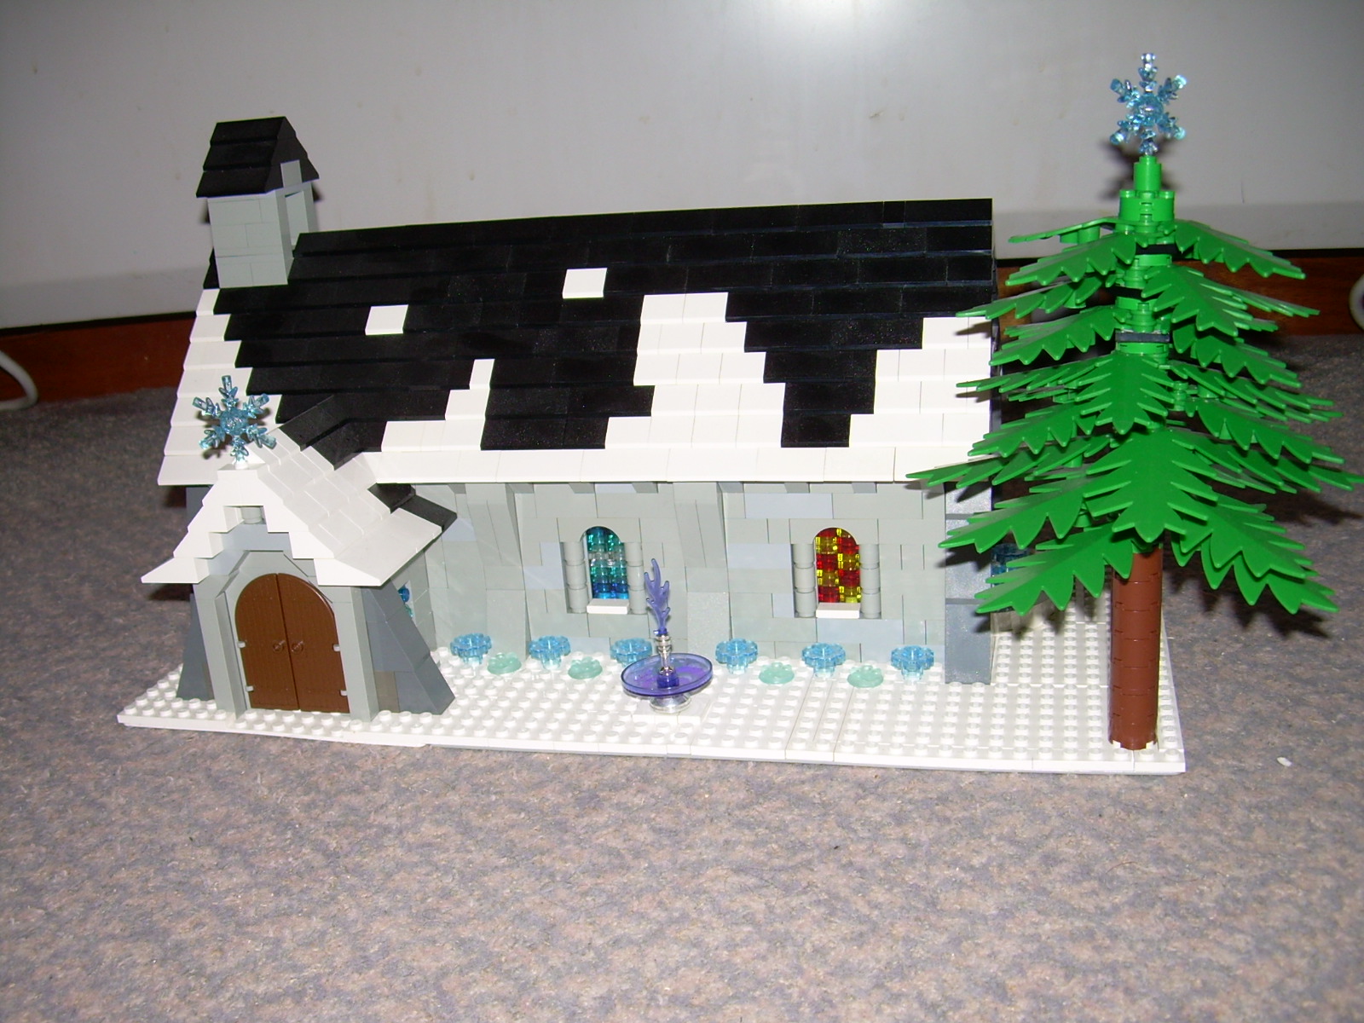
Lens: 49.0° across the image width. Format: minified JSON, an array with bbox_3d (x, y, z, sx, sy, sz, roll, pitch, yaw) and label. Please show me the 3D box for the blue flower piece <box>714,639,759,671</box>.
[{"bbox_3d":[0.020,0.054,0.548,0.016,0.010,0.016,0,19,14],"label":"blue flower piece"}]

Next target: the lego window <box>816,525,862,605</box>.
[{"bbox_3d":[0.058,0.018,0.550,0.016,0.030,0.007,0,19,14],"label":"lego window"}]

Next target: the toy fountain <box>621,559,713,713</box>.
[{"bbox_3d":[-0.005,0.042,0.515,0.033,0.054,0.033,0,19,14],"label":"toy fountain"}]

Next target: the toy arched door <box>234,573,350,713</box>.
[{"bbox_3d":[-0.143,0.048,0.544,0.043,0.056,0.006,0,19,14],"label":"toy arched door"}]

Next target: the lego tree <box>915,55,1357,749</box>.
[{"bbox_3d":[0.135,-0.027,0.441,0.134,0.214,0.130,0,19,14],"label":"lego tree"}]

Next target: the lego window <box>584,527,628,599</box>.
[{"bbox_3d":[-0.028,0.018,0.572,0.016,0.030,0.007,0,19,14],"label":"lego window"}]

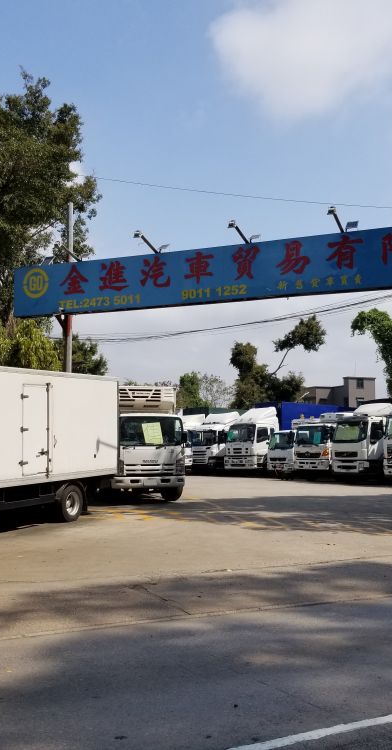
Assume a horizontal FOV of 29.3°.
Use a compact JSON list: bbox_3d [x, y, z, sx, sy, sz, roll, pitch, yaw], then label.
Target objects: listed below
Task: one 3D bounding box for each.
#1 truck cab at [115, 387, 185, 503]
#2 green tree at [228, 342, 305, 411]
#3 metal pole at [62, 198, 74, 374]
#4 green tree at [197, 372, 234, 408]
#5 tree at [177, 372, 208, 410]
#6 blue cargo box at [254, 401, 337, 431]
[{"bbox_3d":[-2.015,2.124,23.517,2.150,3.150,6.800,1,-5,-13],"label":"truck cab"},{"bbox_3d":[5.463,2.327,57.592,5.900,9.400,5.300,0,-5,0],"label":"green tree"},{"bbox_3d":[-3.420,-0.645,20.338,0.150,8.100,0.150,0,-5,0],"label":"metal pole"},{"bbox_3d":[1.834,3.945,69.644,3.700,8.200,3.700,0,-5,0],"label":"green tree"},{"bbox_3d":[-0.303,3.487,64.947,3.200,7.800,3.200,0,-5,0],"label":"tree"},{"bbox_3d":[6.500,3.212,46.398,2.450,2.750,6.600,-4,-7,40],"label":"blue cargo box"}]

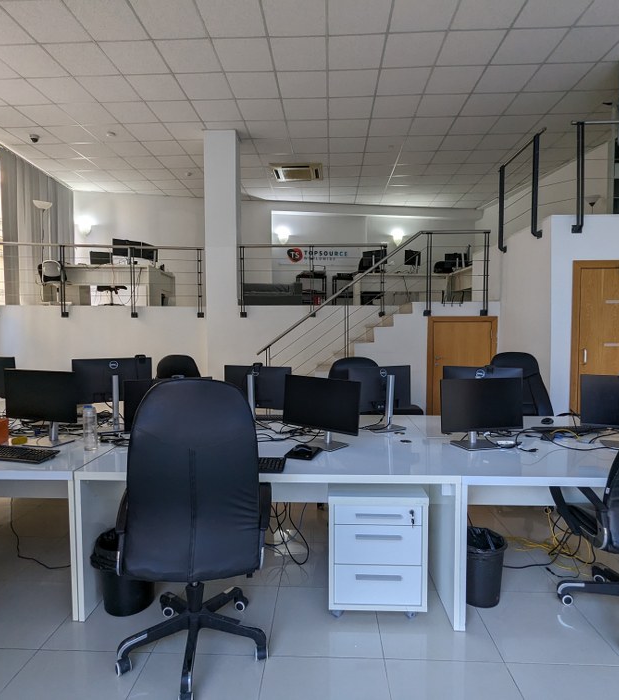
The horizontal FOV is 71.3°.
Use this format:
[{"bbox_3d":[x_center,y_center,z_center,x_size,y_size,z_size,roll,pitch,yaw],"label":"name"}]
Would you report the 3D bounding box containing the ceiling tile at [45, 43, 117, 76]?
[{"bbox_3d":[-2.483,-3.190,4.745,0.600,0.020,0.600,0,3,3],"label":"ceiling tile"}]

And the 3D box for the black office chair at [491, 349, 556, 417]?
[{"bbox_3d":[1.878,0.631,3.770,0.640,1.188,0.680,0,3,3],"label":"black office chair"}]

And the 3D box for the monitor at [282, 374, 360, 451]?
[{"bbox_3d":[0.084,0.360,2.548,0.512,0.394,0.180,2,3,32],"label":"monitor"}]

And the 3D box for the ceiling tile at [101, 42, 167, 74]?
[{"bbox_3d":[-1.887,-3.189,4.717,0.600,0.020,0.600,0,3,3],"label":"ceiling tile"}]

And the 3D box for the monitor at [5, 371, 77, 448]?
[{"bbox_3d":[-1.586,0.337,2.596,0.512,0.438,0.180,1,3,14],"label":"monitor"}]

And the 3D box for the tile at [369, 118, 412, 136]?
[{"bbox_3d":[1.184,-3.298,6.383,0.600,0.030,0.600,0,3,3],"label":"tile"}]

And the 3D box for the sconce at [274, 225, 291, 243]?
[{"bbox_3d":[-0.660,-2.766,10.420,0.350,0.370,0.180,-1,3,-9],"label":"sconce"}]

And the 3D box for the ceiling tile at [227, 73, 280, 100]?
[{"bbox_3d":[-0.671,-3.231,5.272,0.600,0.030,0.600,0,3,3],"label":"ceiling tile"}]

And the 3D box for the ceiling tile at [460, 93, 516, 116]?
[{"bbox_3d":[2.354,-3.258,5.728,0.600,0.030,0.600,0,3,3],"label":"ceiling tile"}]

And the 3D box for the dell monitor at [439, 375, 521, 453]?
[{"bbox_3d":[0.984,0.360,2.503,0.512,0.398,0.180,-1,3,-12],"label":"dell monitor"}]

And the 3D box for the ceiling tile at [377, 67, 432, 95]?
[{"bbox_3d":[1.127,-3.227,5.182,0.595,0.025,0.595,0,3,3],"label":"ceiling tile"}]

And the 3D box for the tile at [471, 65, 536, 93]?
[{"bbox_3d":[2.326,-3.222,5.130,0.600,0.030,0.600,0,3,3],"label":"tile"}]

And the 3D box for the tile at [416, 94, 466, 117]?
[{"bbox_3d":[1.760,-3.260,5.764,0.595,0.025,0.595,0,3,3],"label":"tile"}]

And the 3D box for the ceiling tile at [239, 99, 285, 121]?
[{"bbox_3d":[-0.637,-3.267,5.882,0.595,0.025,0.595,0,3,3],"label":"ceiling tile"}]

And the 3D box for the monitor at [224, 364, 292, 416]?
[{"bbox_3d":[-0.367,0.321,2.925,0.500,0.420,0.180,1,4,20],"label":"monitor"}]

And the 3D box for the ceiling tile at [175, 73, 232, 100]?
[{"bbox_3d":[-1.263,-3.216,5.271,0.600,0.020,0.600,0,3,3],"label":"ceiling tile"}]

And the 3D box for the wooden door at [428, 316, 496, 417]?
[{"bbox_3d":[2.052,0.337,5.827,0.921,1.562,0.090,0,3,3],"label":"wooden door"}]

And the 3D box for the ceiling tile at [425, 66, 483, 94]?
[{"bbox_3d":[1.727,-3.224,5.159,0.600,0.030,0.600,0,3,3],"label":"ceiling tile"}]

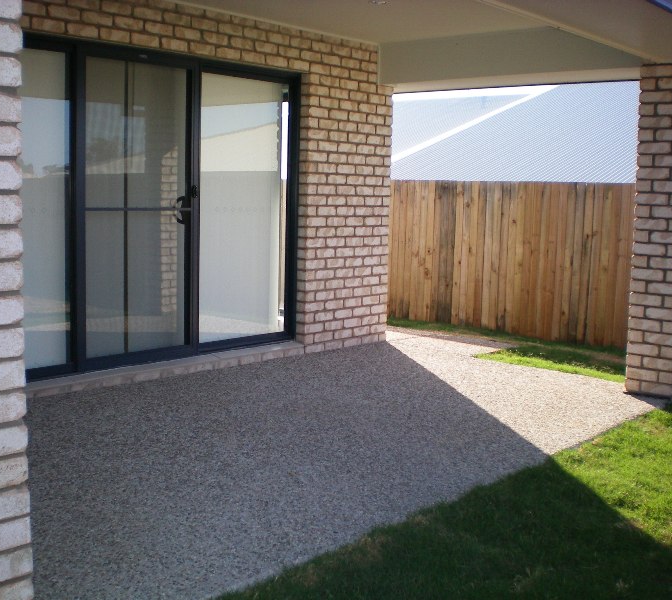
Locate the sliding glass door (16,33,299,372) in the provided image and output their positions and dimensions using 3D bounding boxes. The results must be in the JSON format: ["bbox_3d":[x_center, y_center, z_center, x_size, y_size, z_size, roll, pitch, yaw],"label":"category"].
[{"bbox_3d":[-1.301,-0.631,6.055,0.120,2.129,2.845,7,9,42],"label":"sliding glass door"}]

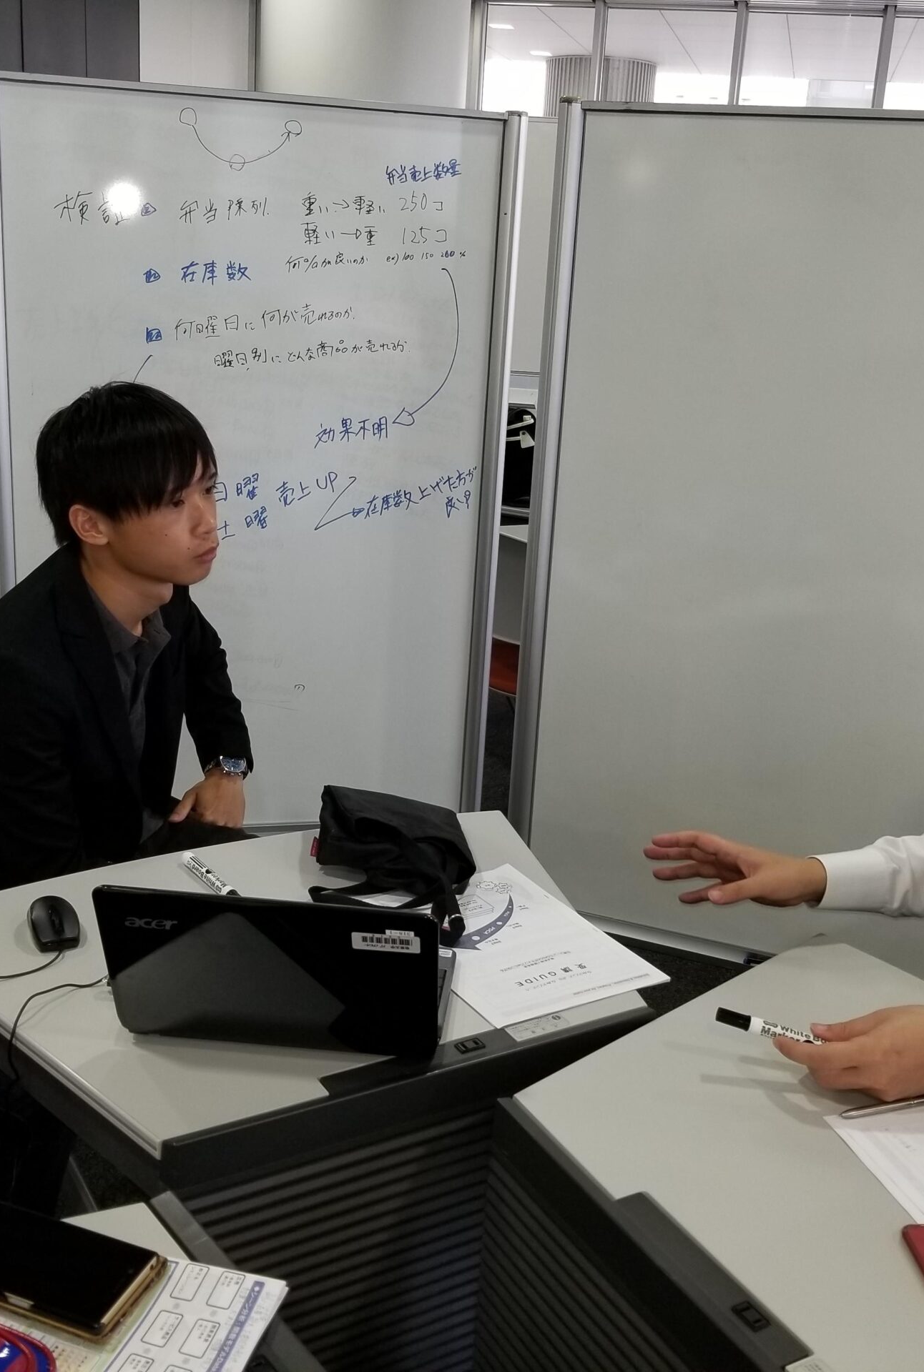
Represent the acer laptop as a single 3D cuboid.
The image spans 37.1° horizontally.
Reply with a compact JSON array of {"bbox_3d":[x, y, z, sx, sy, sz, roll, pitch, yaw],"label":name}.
[{"bbox_3d":[-0.154,0.224,1.263,0.285,0.190,0.265,4,17,3],"label":"acer laptop"}]

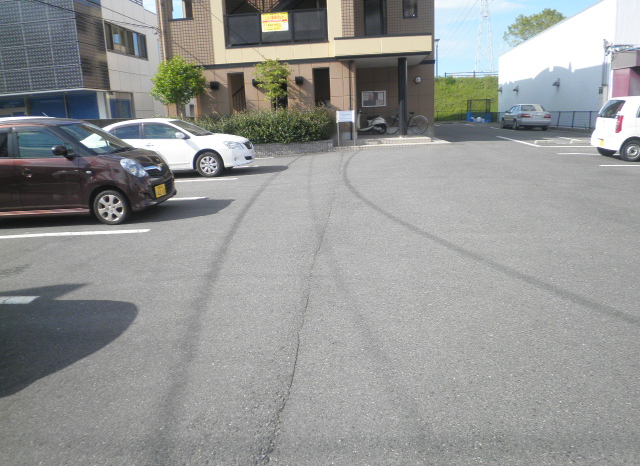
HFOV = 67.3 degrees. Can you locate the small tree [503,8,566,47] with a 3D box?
[{"bbox_3d":[19.957,-17.192,44.373,7.500,6.520,7.000,-3,14,0],"label":"small tree"}]

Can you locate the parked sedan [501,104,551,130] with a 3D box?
[{"bbox_3d":[11.405,-6.452,26.779,1.690,1.410,4.420,0,14,8],"label":"parked sedan"}]

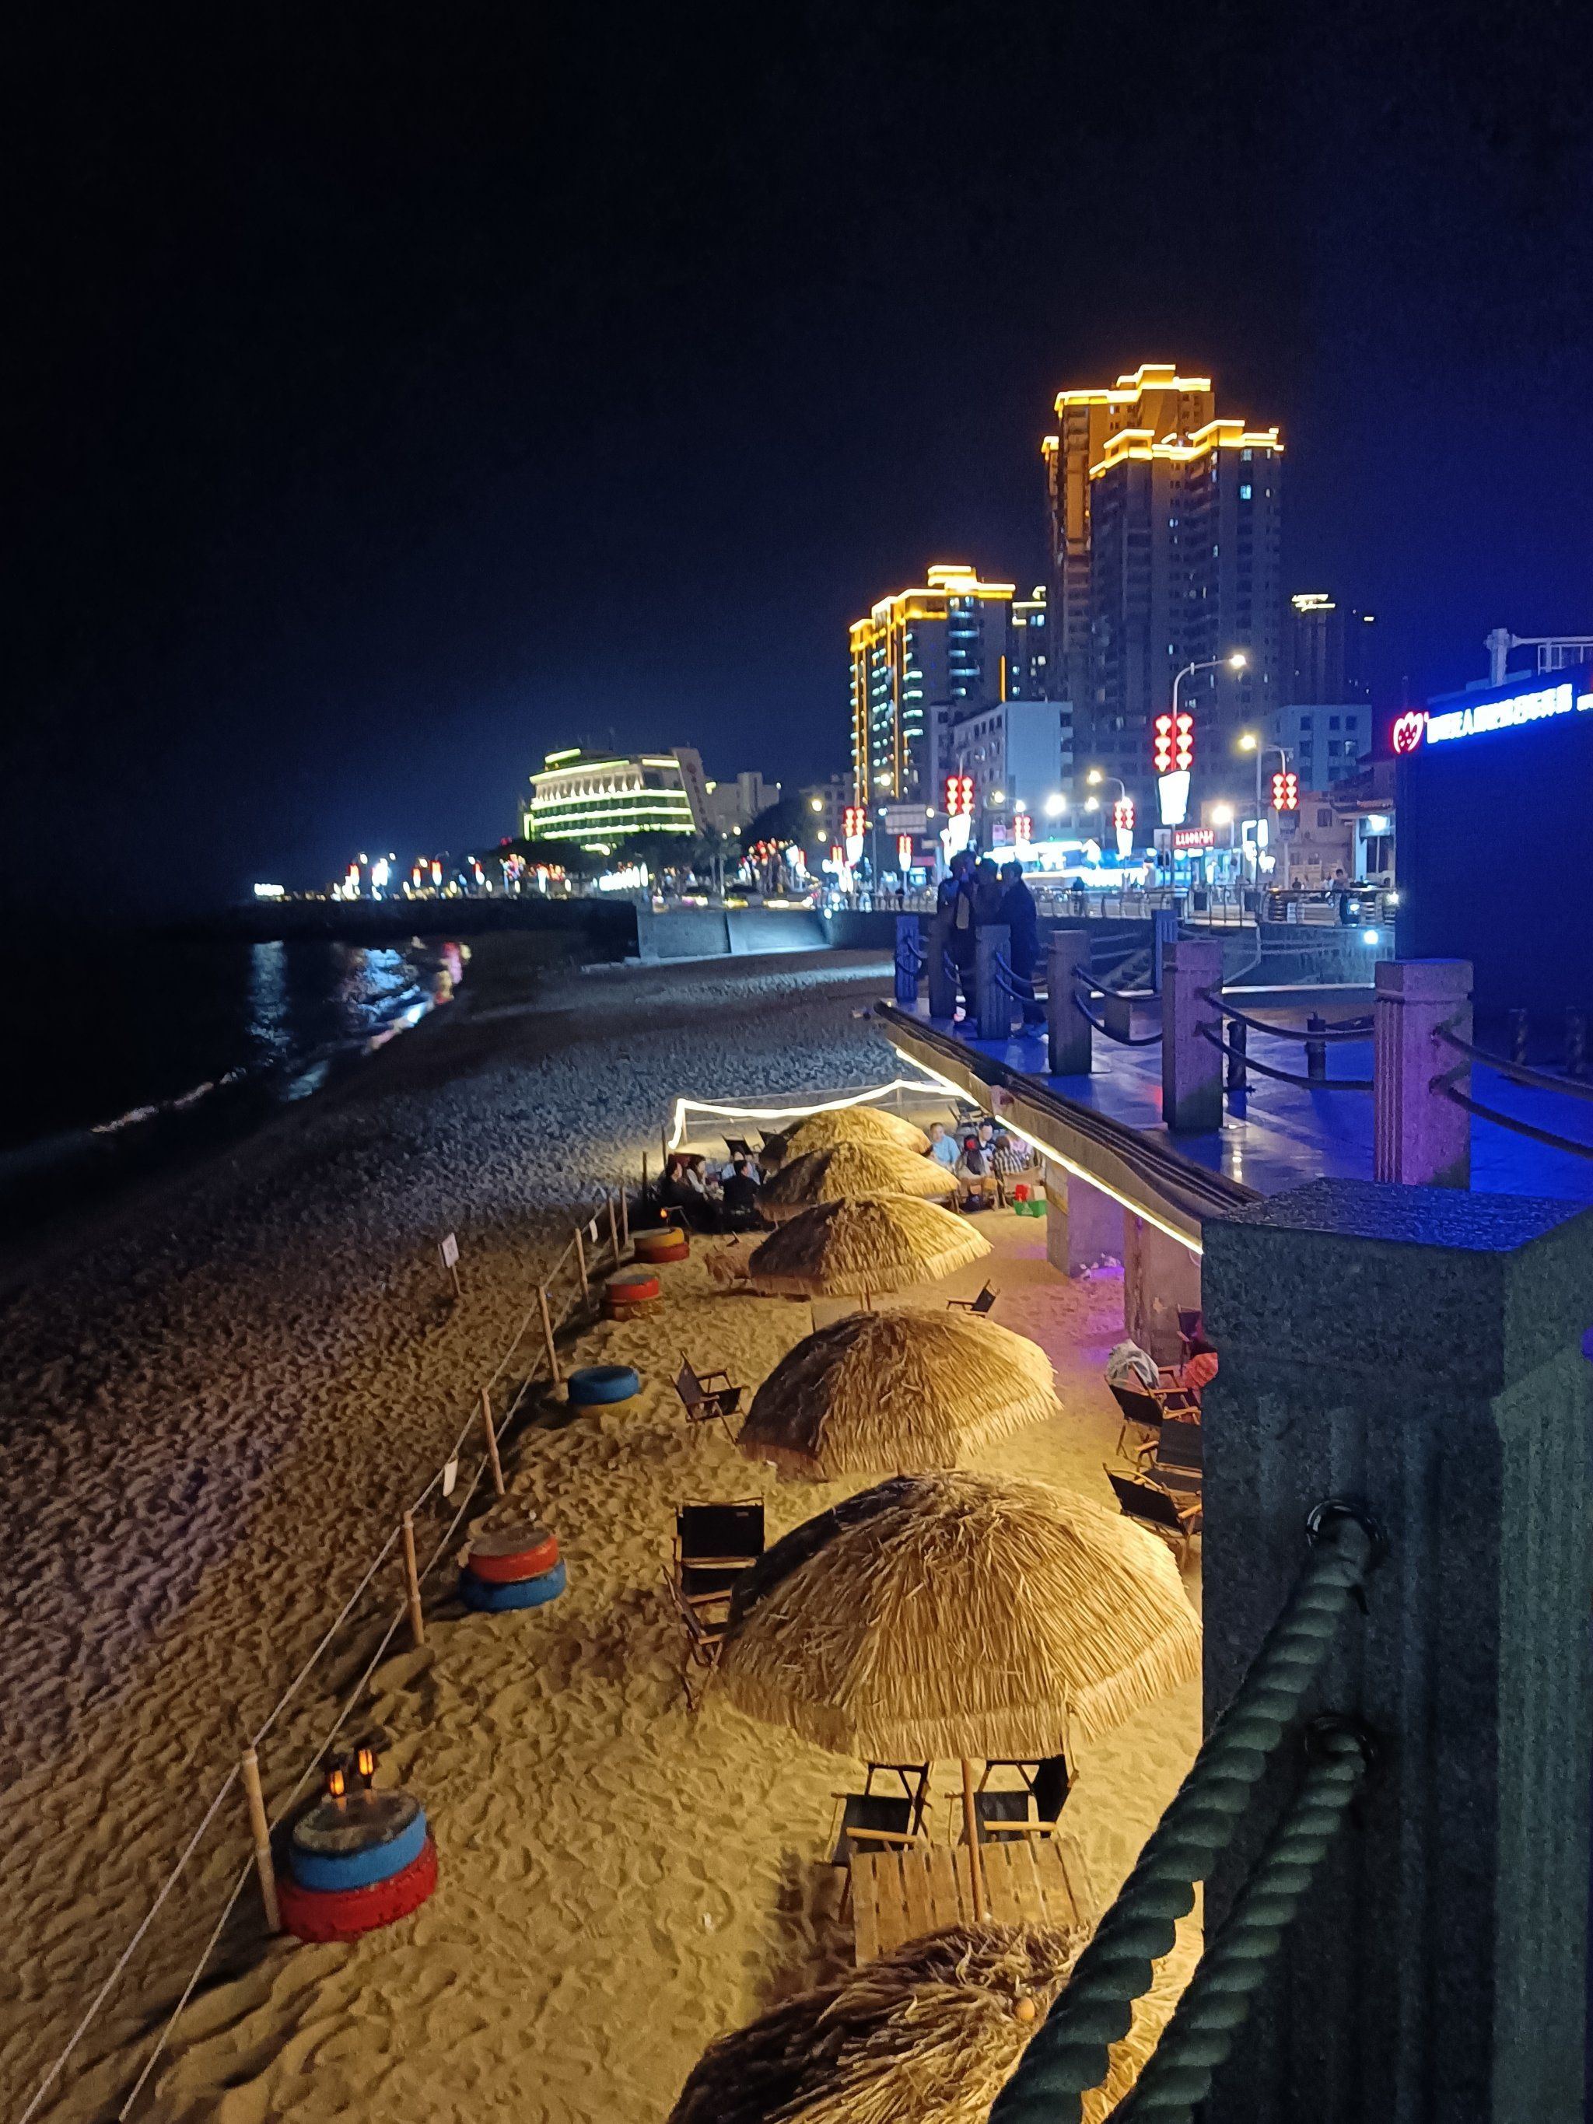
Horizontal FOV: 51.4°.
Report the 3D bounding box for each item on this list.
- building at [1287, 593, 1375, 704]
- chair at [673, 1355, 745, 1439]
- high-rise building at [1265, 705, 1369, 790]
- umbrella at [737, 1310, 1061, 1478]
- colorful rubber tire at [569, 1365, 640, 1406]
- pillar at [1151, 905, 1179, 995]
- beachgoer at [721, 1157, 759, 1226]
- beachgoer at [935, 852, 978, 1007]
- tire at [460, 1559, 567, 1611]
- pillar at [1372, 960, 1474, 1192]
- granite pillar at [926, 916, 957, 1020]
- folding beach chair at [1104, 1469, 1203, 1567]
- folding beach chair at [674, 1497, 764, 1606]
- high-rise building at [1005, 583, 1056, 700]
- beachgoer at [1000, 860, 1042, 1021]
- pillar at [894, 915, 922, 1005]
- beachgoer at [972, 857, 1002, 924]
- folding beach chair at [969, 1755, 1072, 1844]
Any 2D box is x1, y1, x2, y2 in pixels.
[{"bbox_3d":[158.278,-94.180,490.000,27.000,87.466,20.000,0,6,17],"label":"building"},{"bbox_3d":[-0.694,2.759,13.450,0.550,0.600,0.570,-1,6,0],"label":"chair"},{"bbox_3d":[64.687,-31.577,206.055,10.116,24.063,11.000,-1,6,0],"label":"high-rise building"},{"bbox_3d":[0.649,2.591,10.099,1.980,2.260,1.980,-1,6,0],"label":"umbrella"},{"bbox_3d":[-1.662,2.798,14.434,0.630,0.190,0.630,-1,6,0],"label":"colorful rubber tire"},{"bbox_3d":[4.708,-1.402,21.185,0.270,1.080,0.270,-2,6,-4],"label":"pillar"},{"bbox_3d":[-0.794,1.881,23.741,0.520,1.100,0.750,0,6,9],"label":"beachgoer"},{"bbox_3d":[1.742,-1.349,17.833,0.400,1.810,0.500,3,7,37],"label":"beachgoer"},{"bbox_3d":[-1.759,3.198,10.300,0.650,0.190,0.650,-5,6,0],"label":"tire"},{"bbox_3d":[2.542,0.136,6.730,0.270,1.080,0.270,-2,6,-4],"label":"pillar"},{"bbox_3d":[1.646,-1.055,18.739,0.290,1.090,0.290,-2,6,-4],"label":"granite pillar"},{"bbox_3d":[2.140,2.638,9.650,0.490,0.640,0.530,-7,8,-41],"label":"folding beach chair"},{"bbox_3d":[-0.431,2.930,9.450,0.530,0.640,0.490,-2,6,-3],"label":"folding beach chair"},{"bbox_3d":[71.394,-92.384,480.000,26.000,90.211,20.000,0,6,17],"label":"high-rise building"},{"bbox_3d":[2.225,-1.144,16.421,0.360,1.690,0.500,-1,6,0],"label":"beachgoer"},{"bbox_3d":[1.432,-1.326,21.250,0.290,1.120,0.290,-2,6,-5],"label":"pillar"},{"bbox_3d":[1.990,-1.223,17.200,0.500,1.720,0.320,1,6,24],"label":"beachgoer"},{"bbox_3d":[1.042,3.616,7.889,0.570,0.630,0.570,-1,6,3],"label":"folding beach chair"}]

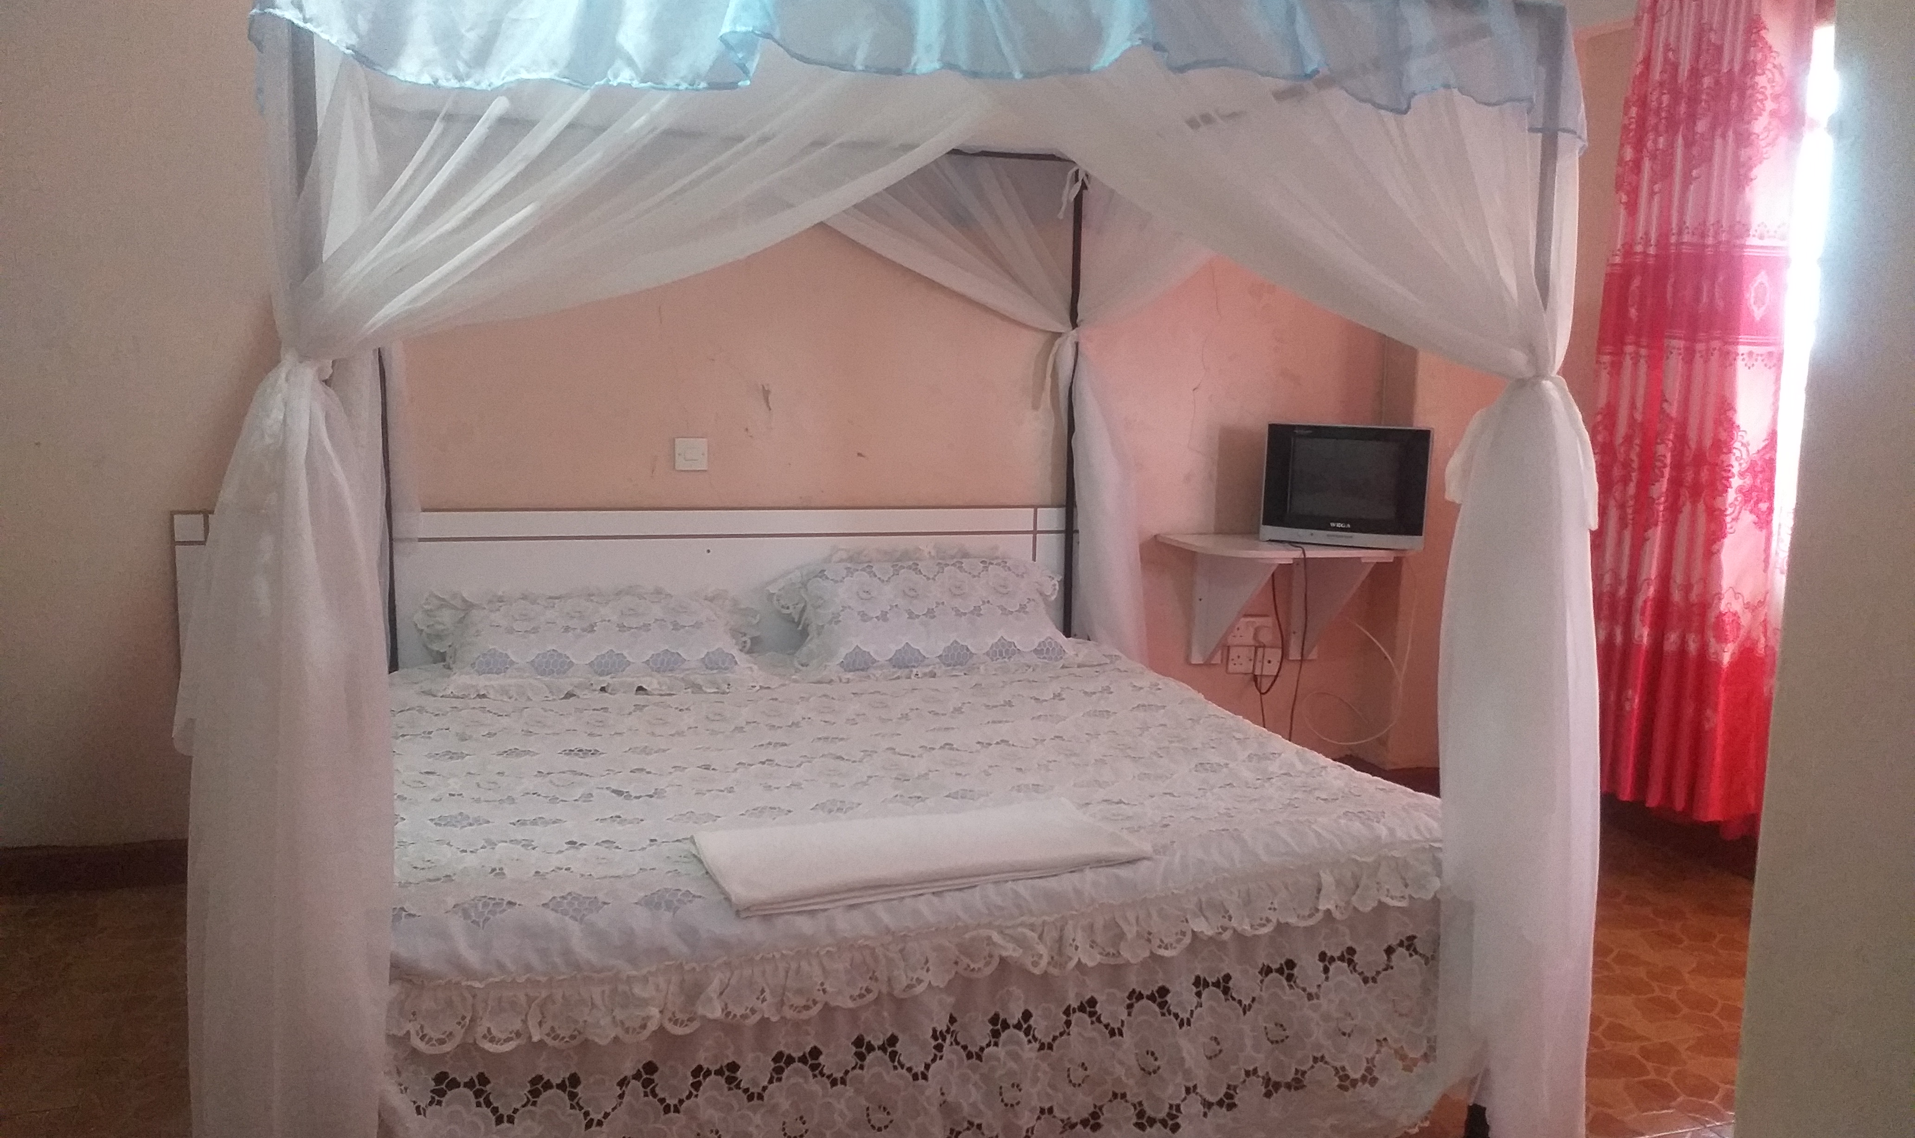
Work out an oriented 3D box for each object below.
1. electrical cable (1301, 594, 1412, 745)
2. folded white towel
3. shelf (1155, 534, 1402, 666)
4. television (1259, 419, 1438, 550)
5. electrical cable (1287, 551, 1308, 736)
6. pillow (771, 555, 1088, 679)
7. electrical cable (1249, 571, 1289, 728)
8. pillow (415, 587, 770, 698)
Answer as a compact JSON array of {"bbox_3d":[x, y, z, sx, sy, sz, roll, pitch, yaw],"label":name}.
[{"bbox_3d":[1.195,0.305,4.486,0.330,0.430,0.140,-1,7,-17],"label":"electrical cable"},{"bbox_3d":[-0.057,0.424,2.263,0.630,0.040,0.350,-2,8,-24],"label":"folded white towel"},{"bbox_3d":[0.930,0.120,4.379,0.580,0.400,0.440,-1,7,-17],"label":"shelf"},{"bbox_3d":[1.148,-0.251,4.403,0.450,0.338,0.360,3,7,18],"label":"television"},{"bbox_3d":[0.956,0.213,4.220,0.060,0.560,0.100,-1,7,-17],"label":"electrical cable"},{"bbox_3d":[-0.086,0.107,3.891,0.780,0.260,0.460,-1,7,-17],"label":"pillow"},{"bbox_3d":[0.949,0.249,4.549,0.110,0.470,0.100,-1,7,-17],"label":"electrical cable"},{"bbox_3d":[-0.874,0.172,3.632,0.800,0.180,0.480,-1,7,-17],"label":"pillow"}]

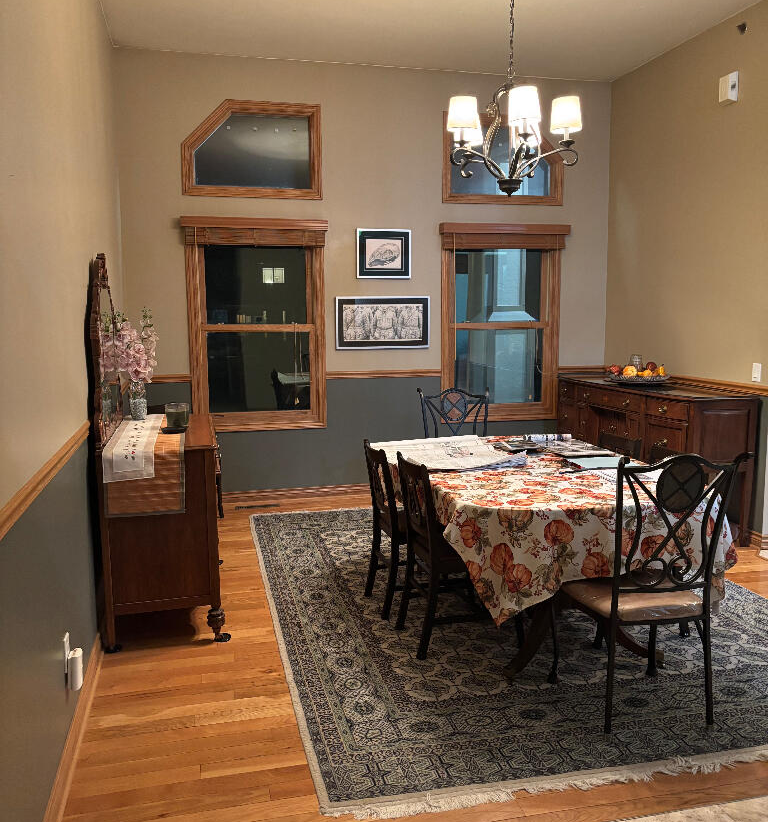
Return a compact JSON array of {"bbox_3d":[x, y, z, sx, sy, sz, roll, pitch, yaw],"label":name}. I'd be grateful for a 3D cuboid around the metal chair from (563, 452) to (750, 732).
[{"bbox_3d":[0.953,0.609,2.822,0.490,1.015,0.530,-2,8,-10],"label":"metal chair"}]

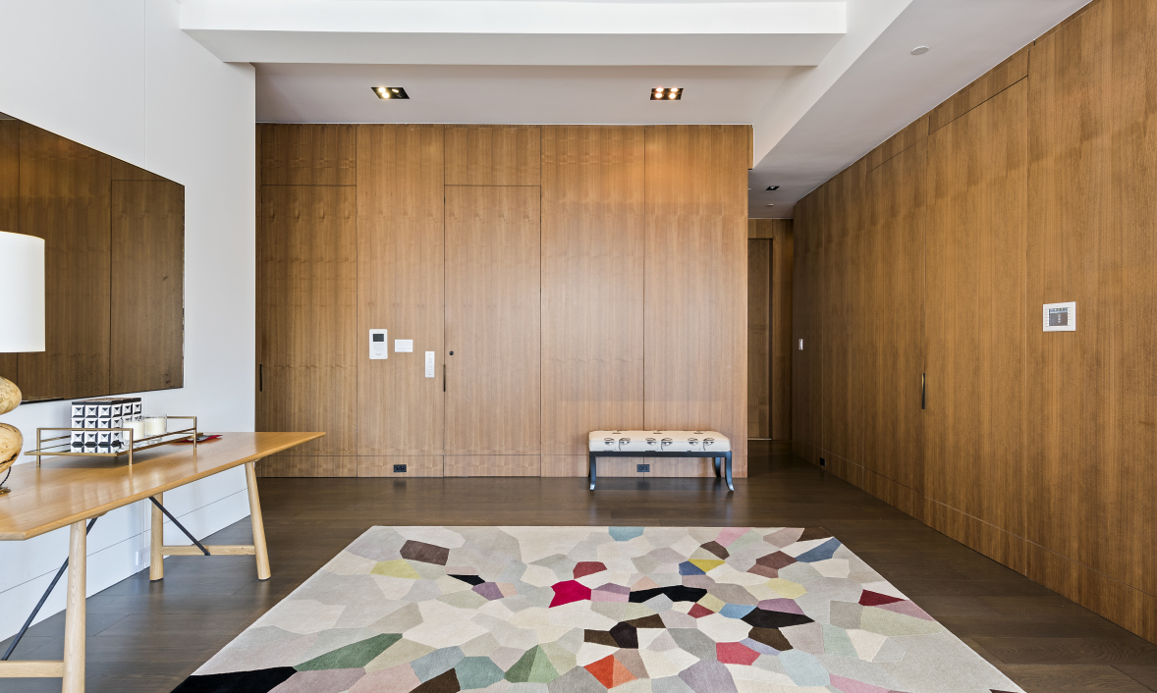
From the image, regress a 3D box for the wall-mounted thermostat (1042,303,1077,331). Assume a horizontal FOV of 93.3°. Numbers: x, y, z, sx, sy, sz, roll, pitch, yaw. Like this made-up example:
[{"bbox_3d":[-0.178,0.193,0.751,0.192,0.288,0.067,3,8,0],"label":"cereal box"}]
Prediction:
[{"bbox_3d":[2.322,-0.142,2.644,0.016,0.137,0.180,0,0,1],"label":"wall-mounted thermostat"}]

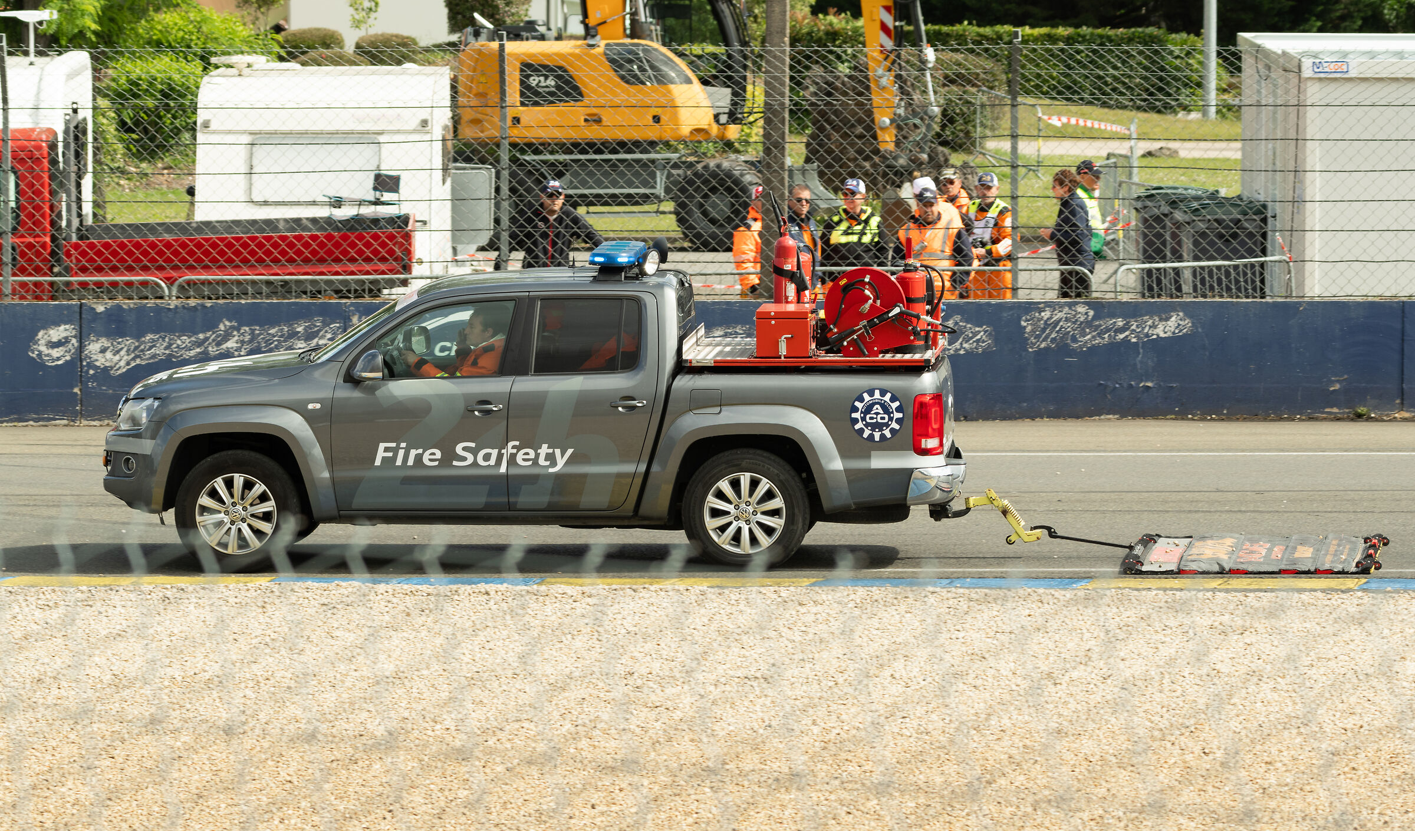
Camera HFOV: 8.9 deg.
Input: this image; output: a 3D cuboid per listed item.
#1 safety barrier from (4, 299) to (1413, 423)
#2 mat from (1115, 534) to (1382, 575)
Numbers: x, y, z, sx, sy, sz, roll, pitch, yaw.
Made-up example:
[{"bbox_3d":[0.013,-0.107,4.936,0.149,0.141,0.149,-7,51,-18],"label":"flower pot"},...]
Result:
[{"bbox_3d":[0.004,-0.409,67.200,10.500,0.920,0.380,0,4,4],"label":"safety barrier"},{"bbox_3d":[3.367,0.826,55.664,1.580,0.090,2.050,0,5,5],"label":"mat"}]

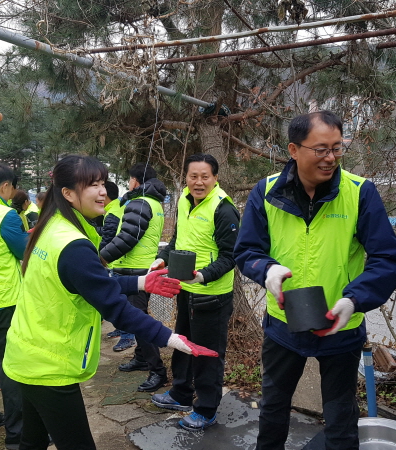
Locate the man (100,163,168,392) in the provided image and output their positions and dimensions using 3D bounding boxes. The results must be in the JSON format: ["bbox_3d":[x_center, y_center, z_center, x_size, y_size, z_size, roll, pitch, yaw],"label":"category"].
[{"bbox_3d":[-0.490,0.368,3.419,0.520,1.660,0.480,1,5,14],"label":"man"}]

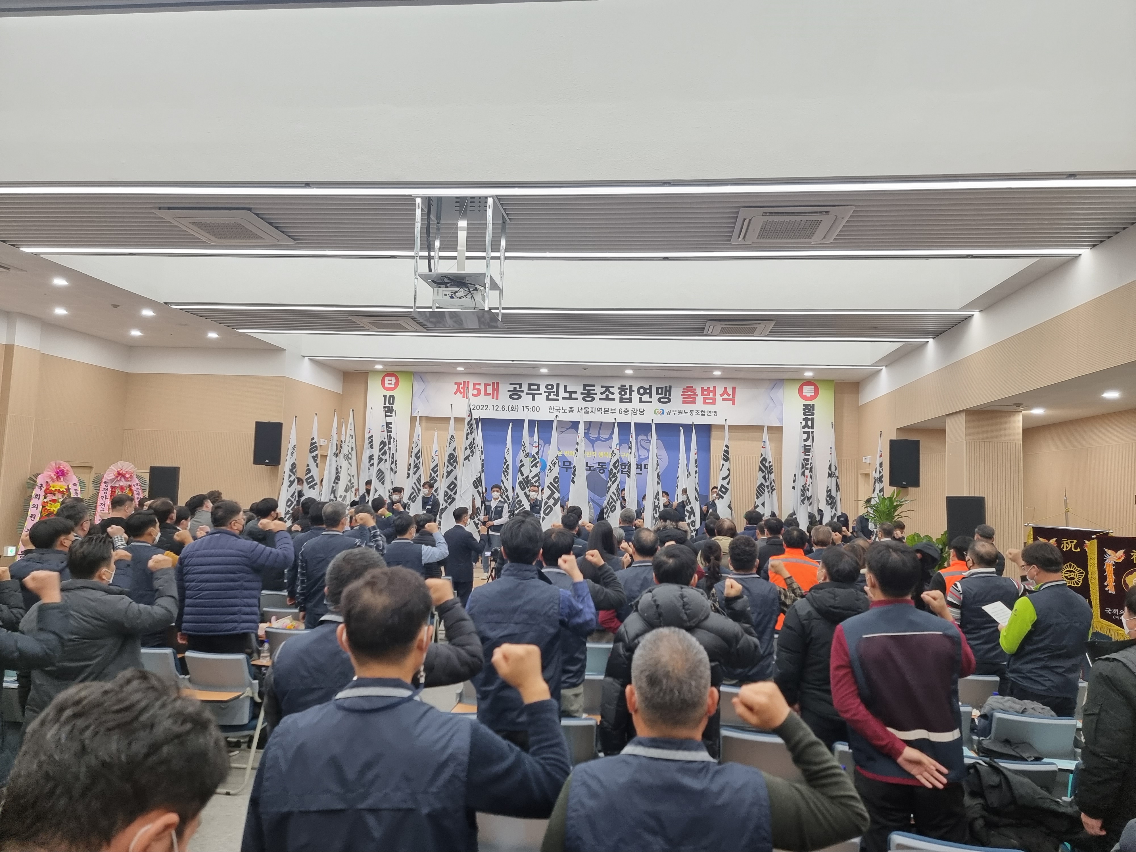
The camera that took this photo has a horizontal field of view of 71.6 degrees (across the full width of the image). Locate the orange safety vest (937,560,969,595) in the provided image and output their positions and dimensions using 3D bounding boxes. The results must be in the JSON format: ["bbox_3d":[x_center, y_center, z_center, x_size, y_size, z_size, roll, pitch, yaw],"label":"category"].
[{"bbox_3d":[3.436,1.497,6.875,0.470,0.640,0.280,2,-5,7],"label":"orange safety vest"}]

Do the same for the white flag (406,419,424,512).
[{"bbox_3d":[-2.854,0.718,14.431,0.330,1.820,0.220,2,-5,7],"label":"white flag"}]

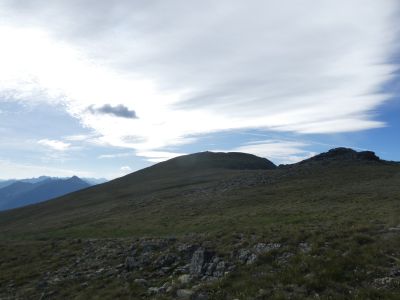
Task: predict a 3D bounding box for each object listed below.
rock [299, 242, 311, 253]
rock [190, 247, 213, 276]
[{"bbox_3d":[2.336,2.180,6.200,0.260,0.180,0.220,0,-6,0],"label":"rock"},{"bbox_3d":[0.047,2.091,5.200,0.420,0.460,0.360,0,-6,0],"label":"rock"}]

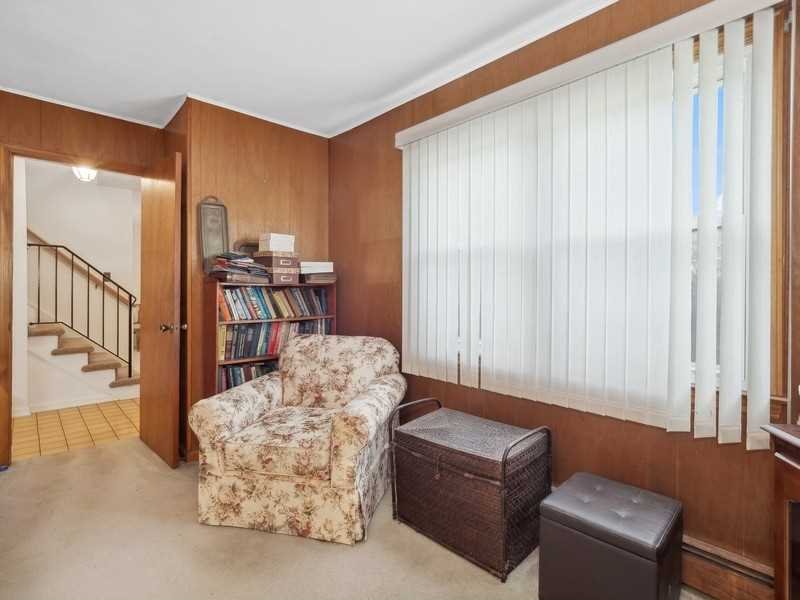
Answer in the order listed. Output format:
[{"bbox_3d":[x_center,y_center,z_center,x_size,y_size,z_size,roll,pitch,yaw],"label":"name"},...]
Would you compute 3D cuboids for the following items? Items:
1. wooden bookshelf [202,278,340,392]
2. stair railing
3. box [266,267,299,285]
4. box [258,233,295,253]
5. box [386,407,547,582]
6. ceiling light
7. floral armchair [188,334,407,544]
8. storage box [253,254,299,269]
[{"bbox_3d":[-0.914,0.487,2.703,0.862,1.215,0.280,-1,2,-43],"label":"wooden bookshelf"},{"bbox_3d":[-3.232,0.164,3.817,0.839,1.397,0.050,-1,1,-40],"label":"stair railing"},{"bbox_3d":[-0.906,-0.170,2.725,0.290,0.112,0.200,1,2,44],"label":"box"},{"bbox_3d":[-0.901,-0.396,2.711,0.175,0.140,0.190,1,2,44],"label":"box"},{"bbox_3d":[0.337,0.834,1.815,0.610,0.565,0.410,1,2,44],"label":"box"},{"bbox_3d":[-3.070,-1.268,3.597,0.260,0.190,0.260,-1,1,-40],"label":"ceiling light"},{"bbox_3d":[-0.508,0.671,2.163,0.915,0.870,0.860,0,1,11],"label":"floral armchair"},{"bbox_3d":[-0.906,-0.275,2.723,0.290,0.103,0.200,1,2,44],"label":"storage box"}]

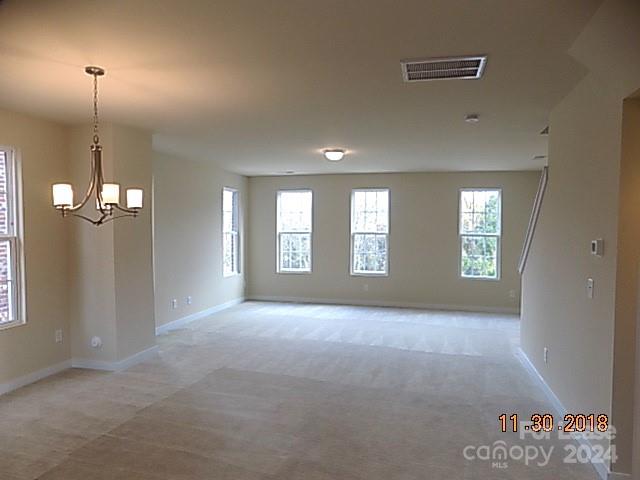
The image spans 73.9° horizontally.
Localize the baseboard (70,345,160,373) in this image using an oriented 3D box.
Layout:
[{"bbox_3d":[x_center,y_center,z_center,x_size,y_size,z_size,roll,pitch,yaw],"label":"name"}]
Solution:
[{"bbox_3d":[-2.458,1.412,5.141,0.616,0.095,0.746,1,2,15],"label":"baseboard"}]

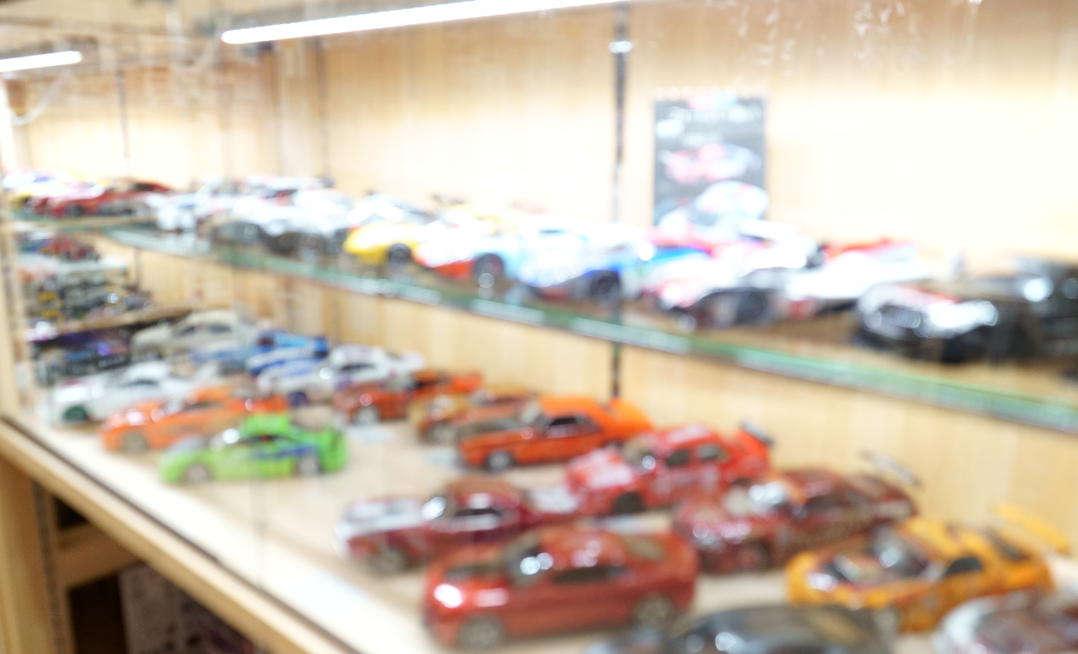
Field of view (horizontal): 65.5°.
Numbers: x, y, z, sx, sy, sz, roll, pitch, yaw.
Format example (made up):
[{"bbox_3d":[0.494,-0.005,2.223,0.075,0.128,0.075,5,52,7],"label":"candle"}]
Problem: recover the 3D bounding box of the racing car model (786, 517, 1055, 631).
[{"bbox_3d":[0.381,0.239,0.830,0.254,0.072,0.105,-3,14,-15],"label":"racing car model"}]

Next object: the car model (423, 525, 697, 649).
[{"bbox_3d":[0.021,0.239,0.811,0.268,0.075,0.110,-3,14,-13],"label":"car model"}]

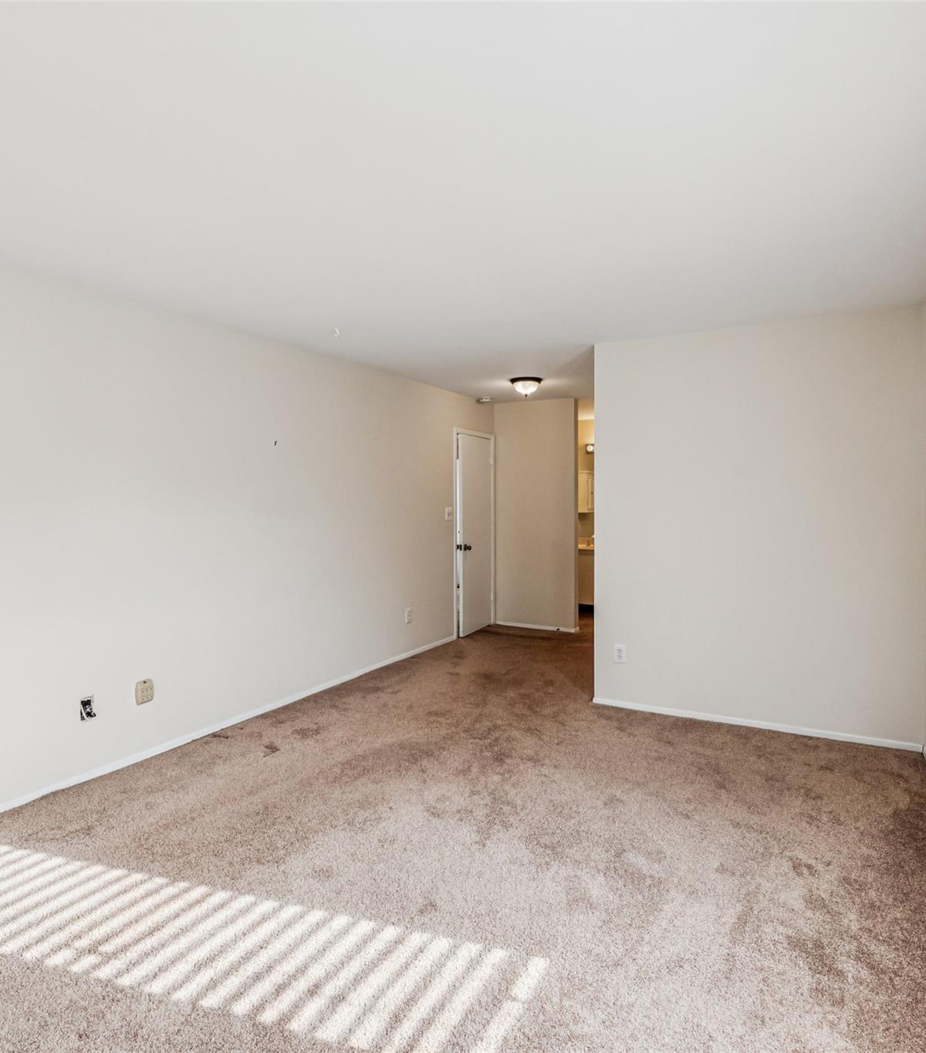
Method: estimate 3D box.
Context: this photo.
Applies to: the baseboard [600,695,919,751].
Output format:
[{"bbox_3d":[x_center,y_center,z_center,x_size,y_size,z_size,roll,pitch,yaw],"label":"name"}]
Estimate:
[{"bbox_3d":[1.685,1.193,3.750,1.815,0.048,0.016,1,2,29],"label":"baseboard"}]

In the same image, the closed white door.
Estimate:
[{"bbox_3d":[0.153,0.056,6.470,0.060,2.060,0.800,1,2,28],"label":"closed white door"}]

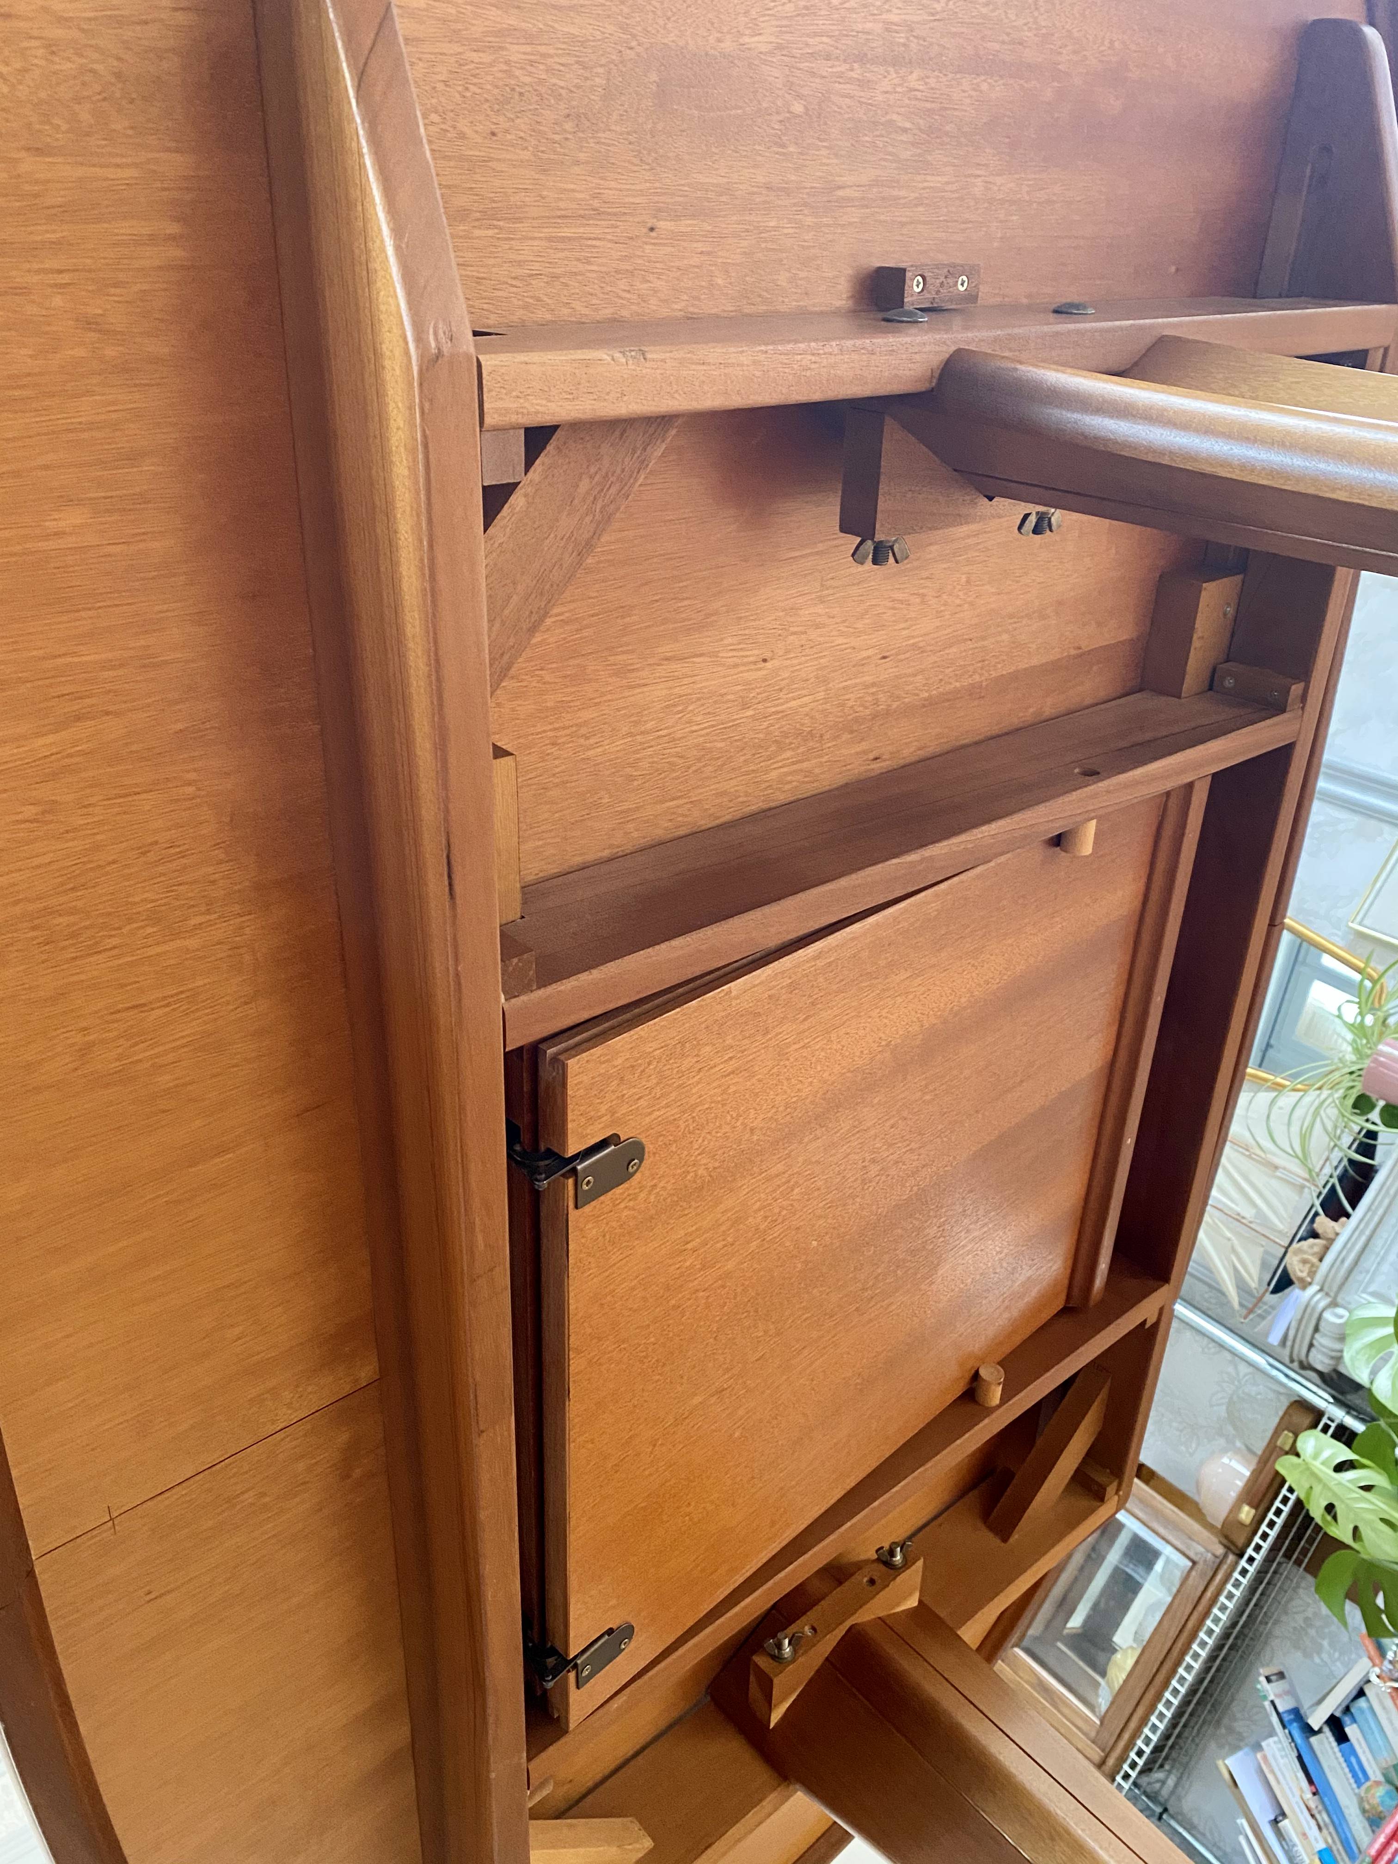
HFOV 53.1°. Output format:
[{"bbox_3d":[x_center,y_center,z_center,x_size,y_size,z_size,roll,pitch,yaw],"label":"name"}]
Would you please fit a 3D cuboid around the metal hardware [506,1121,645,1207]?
[{"bbox_3d":[-0.060,0.099,0.641,0.056,0.049,0.031,-20,-55,-36],"label":"metal hardware"}]

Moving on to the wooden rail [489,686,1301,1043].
[{"bbox_3d":[0.135,-0.066,0.783,0.632,0.083,0.023,-20,-55,-36],"label":"wooden rail"}]

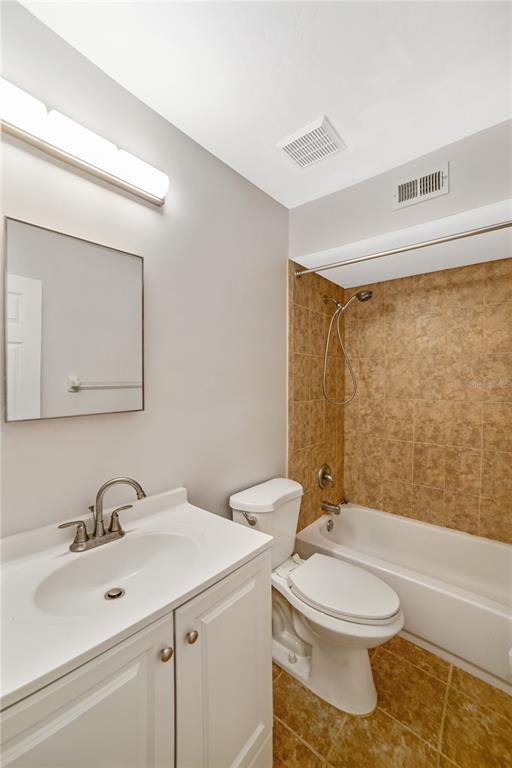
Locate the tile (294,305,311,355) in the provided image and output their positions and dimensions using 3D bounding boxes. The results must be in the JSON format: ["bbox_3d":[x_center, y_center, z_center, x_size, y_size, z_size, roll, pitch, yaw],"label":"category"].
[{"bbox_3d":[0.311,-0.358,2.000,0.010,0.310,0.200,0,0,41],"label":"tile"}]

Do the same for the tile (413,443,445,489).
[{"bbox_3d":[1.228,0.578,2.122,0.200,0.306,0.010,0,0,37],"label":"tile"}]

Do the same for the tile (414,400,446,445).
[{"bbox_3d":[1.253,0.278,2.150,0.205,0.305,0.010,1,1,41],"label":"tile"}]

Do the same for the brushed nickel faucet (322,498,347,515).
[{"bbox_3d":[0.562,0.913,2.236,0.140,0.065,0.060,1,1,41],"label":"brushed nickel faucet"}]

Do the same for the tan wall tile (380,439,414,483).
[{"bbox_3d":[1.099,0.587,2.288,0.201,0.317,0.010,1,1,41],"label":"tan wall tile"}]

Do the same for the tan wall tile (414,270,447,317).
[{"bbox_3d":[1.253,-0.654,2.135,0.205,0.300,0.010,1,1,41],"label":"tan wall tile"}]

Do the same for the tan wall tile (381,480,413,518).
[{"bbox_3d":[1.064,0.854,2.246,0.200,0.245,0.010,0,0,37],"label":"tan wall tile"}]

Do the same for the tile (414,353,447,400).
[{"bbox_3d":[1.253,-0.035,2.145,0.205,0.322,0.010,1,1,41],"label":"tile"}]

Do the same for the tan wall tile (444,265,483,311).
[{"bbox_3d":[1.406,-0.652,2.004,0.199,0.300,0.010,1,1,41],"label":"tan wall tile"}]

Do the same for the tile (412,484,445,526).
[{"bbox_3d":[1.226,0.857,2.125,0.200,0.250,0.010,0,0,37],"label":"tile"}]

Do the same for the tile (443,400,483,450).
[{"bbox_3d":[1.392,0.270,1.997,0.200,0.306,0.010,0,0,37],"label":"tile"}]

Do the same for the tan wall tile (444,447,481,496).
[{"bbox_3d":[1.389,0.579,2.001,0.200,0.306,0.010,0,0,37],"label":"tan wall tile"}]

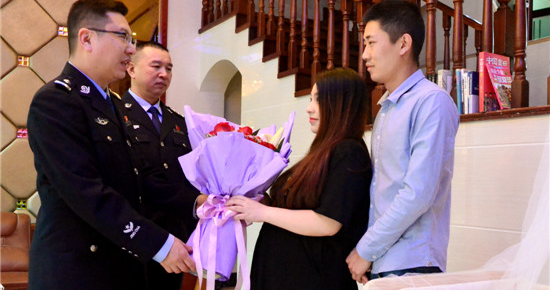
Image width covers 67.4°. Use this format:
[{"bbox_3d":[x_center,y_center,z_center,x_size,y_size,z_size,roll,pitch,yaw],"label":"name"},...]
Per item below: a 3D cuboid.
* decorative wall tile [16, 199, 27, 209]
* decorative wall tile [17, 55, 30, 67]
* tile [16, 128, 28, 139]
[{"bbox_3d":[-2.145,0.504,3.492,0.088,0.088,0.015,1,-1,-34],"label":"decorative wall tile"},{"bbox_3d":[-2.137,-0.713,3.509,0.088,0.088,0.015,1,-1,-34],"label":"decorative wall tile"},{"bbox_3d":[-2.142,-0.099,3.500,0.088,0.088,0.015,1,-1,-34],"label":"tile"}]

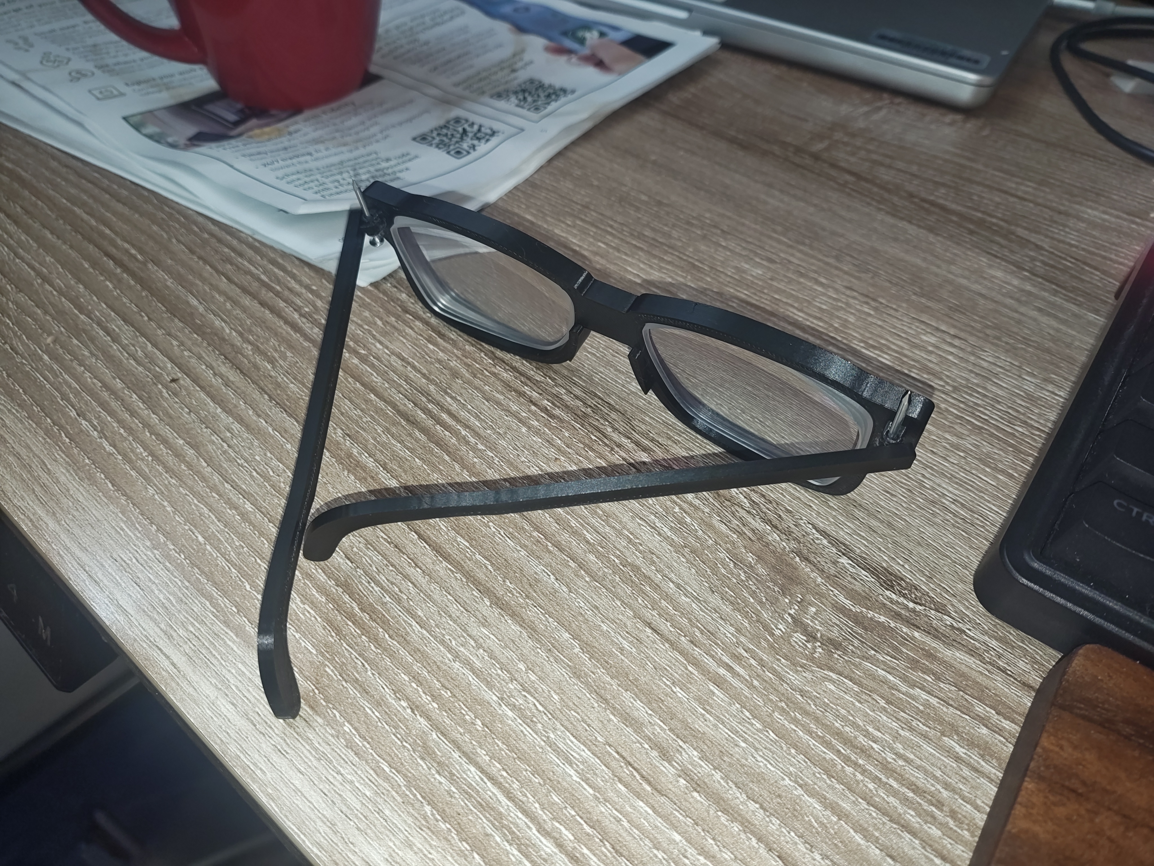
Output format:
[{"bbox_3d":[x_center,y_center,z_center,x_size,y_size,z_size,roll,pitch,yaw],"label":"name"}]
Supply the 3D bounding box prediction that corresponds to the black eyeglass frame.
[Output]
[{"bbox_3d":[-0.018,0.007,0.169,0.145,0.045,0.112,26,54,20],"label":"black eyeglass frame"}]

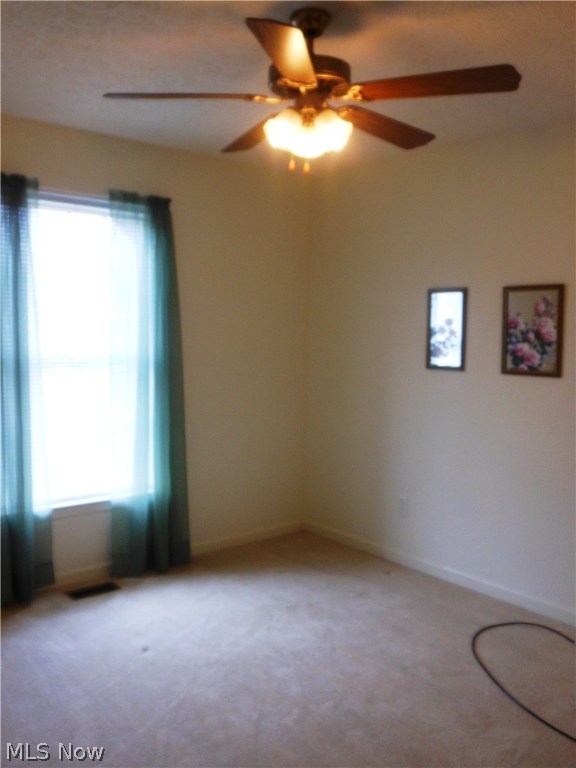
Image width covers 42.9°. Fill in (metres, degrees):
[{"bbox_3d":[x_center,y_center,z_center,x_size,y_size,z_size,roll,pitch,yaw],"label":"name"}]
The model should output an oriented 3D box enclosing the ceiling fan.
[{"bbox_3d":[0.066,-0.940,2.325,1.290,0.480,1.250,2,5,9],"label":"ceiling fan"}]

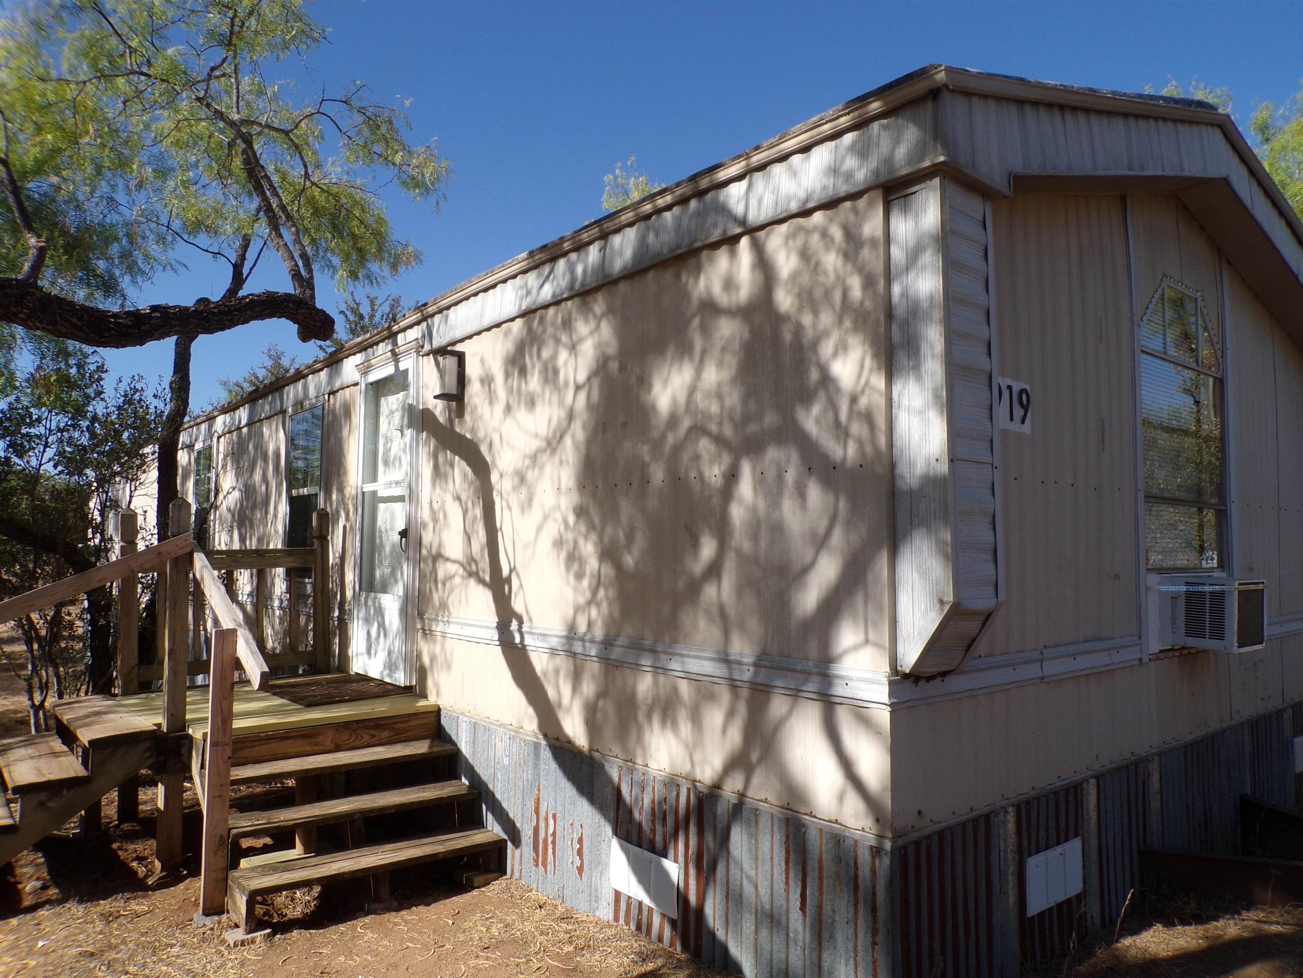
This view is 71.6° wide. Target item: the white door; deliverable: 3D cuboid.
[{"bbox_3d":[-1.690,0.203,5.695,0.070,1.960,0.890,3,-5,-39],"label":"white door"}]

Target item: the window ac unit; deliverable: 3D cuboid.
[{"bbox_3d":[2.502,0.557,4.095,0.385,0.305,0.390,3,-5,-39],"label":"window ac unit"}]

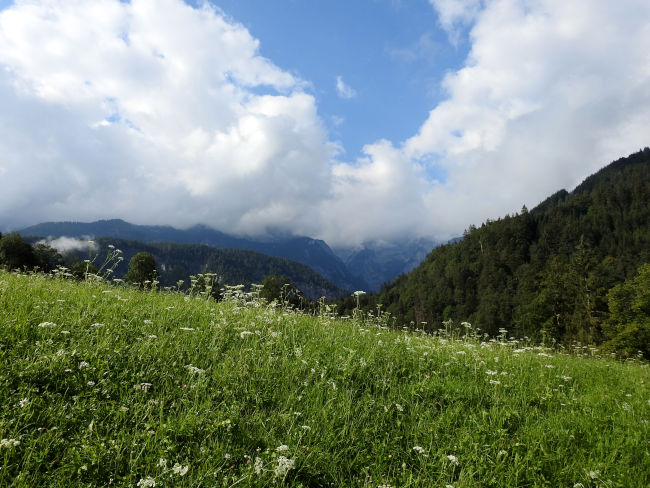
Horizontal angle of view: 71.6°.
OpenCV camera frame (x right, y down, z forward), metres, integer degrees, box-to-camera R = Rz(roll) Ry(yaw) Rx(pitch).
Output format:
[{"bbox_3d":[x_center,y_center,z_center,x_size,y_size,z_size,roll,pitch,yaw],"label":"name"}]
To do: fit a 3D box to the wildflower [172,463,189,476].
[{"bbox_3d":[-0.689,1.075,2.150,0.076,0.045,0.070,0,-2,0],"label":"wildflower"}]

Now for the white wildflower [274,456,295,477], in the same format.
[{"bbox_3d":[-0.198,1.086,2.200,0.097,0.060,0.090,0,-2,0],"label":"white wildflower"}]

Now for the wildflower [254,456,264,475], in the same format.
[{"bbox_3d":[-0.320,1.081,2.200,0.055,0.070,0.060,0,-2,0],"label":"wildflower"}]

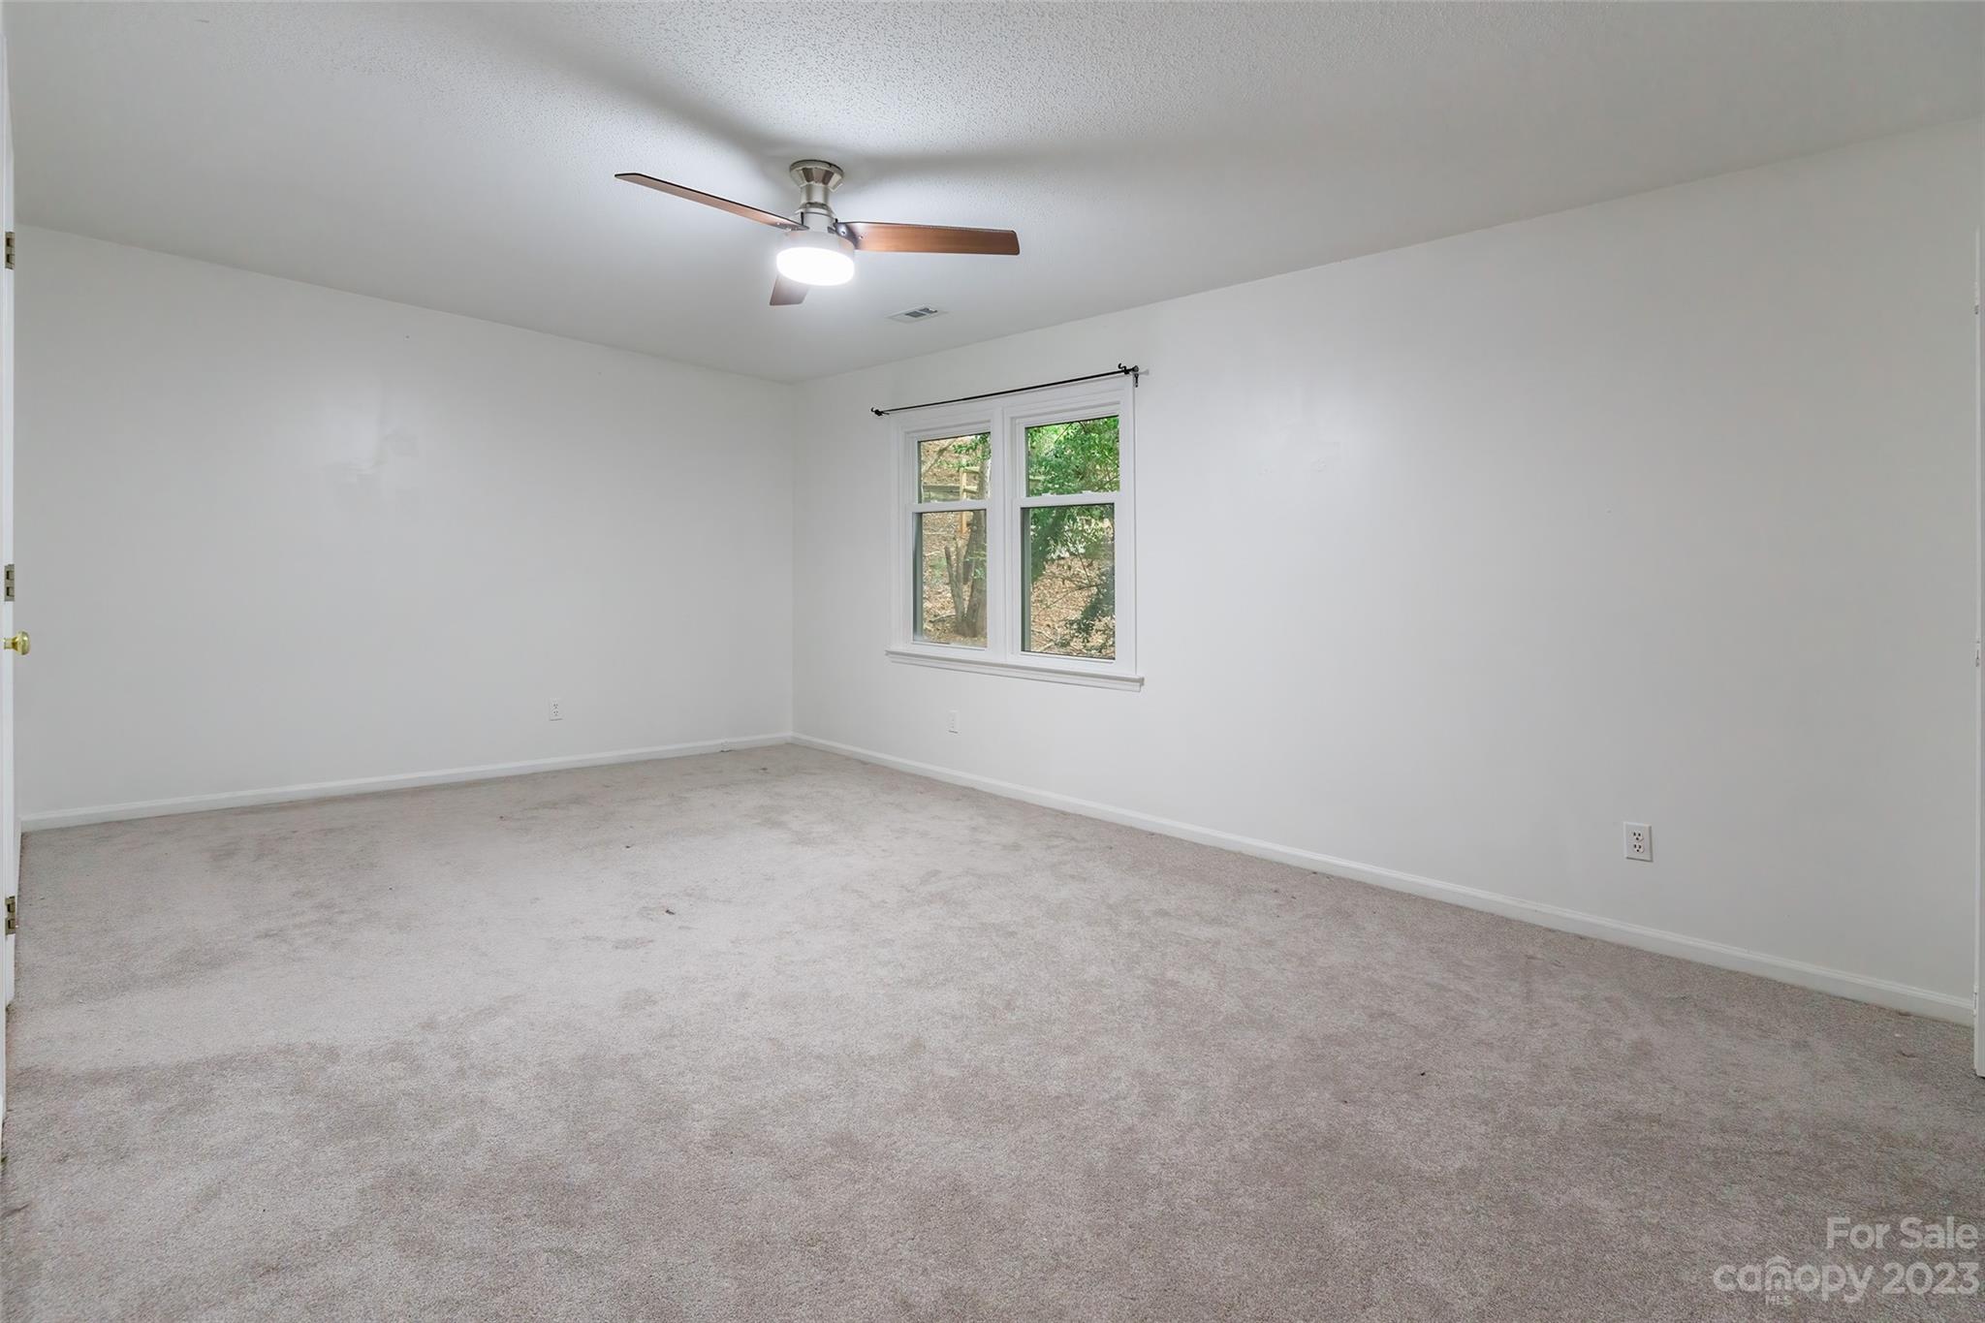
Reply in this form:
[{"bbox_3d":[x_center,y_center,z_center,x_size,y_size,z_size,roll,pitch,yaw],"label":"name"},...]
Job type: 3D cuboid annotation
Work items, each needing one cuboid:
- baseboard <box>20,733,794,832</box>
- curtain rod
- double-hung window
[{"bbox_3d":[-2.634,0.587,4.789,3.549,0.075,0.020,-3,5,-45],"label":"baseboard"},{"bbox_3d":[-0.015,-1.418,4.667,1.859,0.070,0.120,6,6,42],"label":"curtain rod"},{"bbox_3d":[0.037,-0.674,4.715,1.764,1.470,0.120,6,6,42],"label":"double-hung window"}]

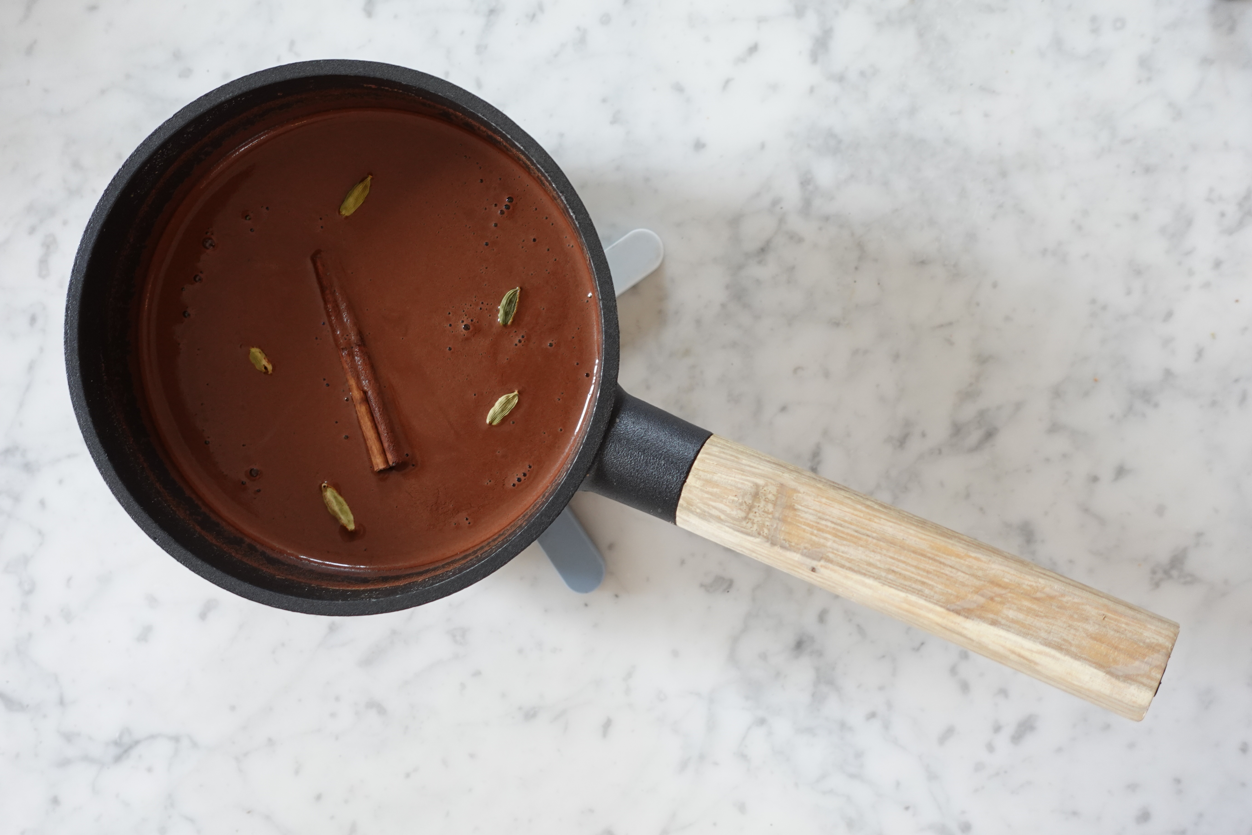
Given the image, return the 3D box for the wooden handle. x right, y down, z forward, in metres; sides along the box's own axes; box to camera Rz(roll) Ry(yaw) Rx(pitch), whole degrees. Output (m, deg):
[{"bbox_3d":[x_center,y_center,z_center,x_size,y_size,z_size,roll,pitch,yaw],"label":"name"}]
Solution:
[{"bbox_3d":[0.085,0.045,0.414,0.145,0.023,0.030,22,93,16],"label":"wooden handle"}]

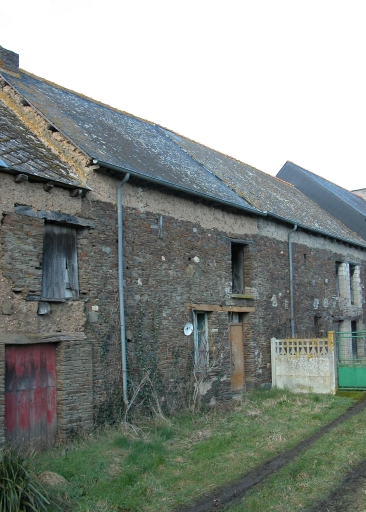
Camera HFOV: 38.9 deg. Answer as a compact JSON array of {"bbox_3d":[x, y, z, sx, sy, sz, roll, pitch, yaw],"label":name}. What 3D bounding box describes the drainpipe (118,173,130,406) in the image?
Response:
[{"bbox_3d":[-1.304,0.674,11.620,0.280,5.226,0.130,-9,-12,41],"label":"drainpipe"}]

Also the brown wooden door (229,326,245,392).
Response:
[{"bbox_3d":[1.578,2.927,15.009,0.060,1.876,0.686,-9,-12,41],"label":"brown wooden door"}]

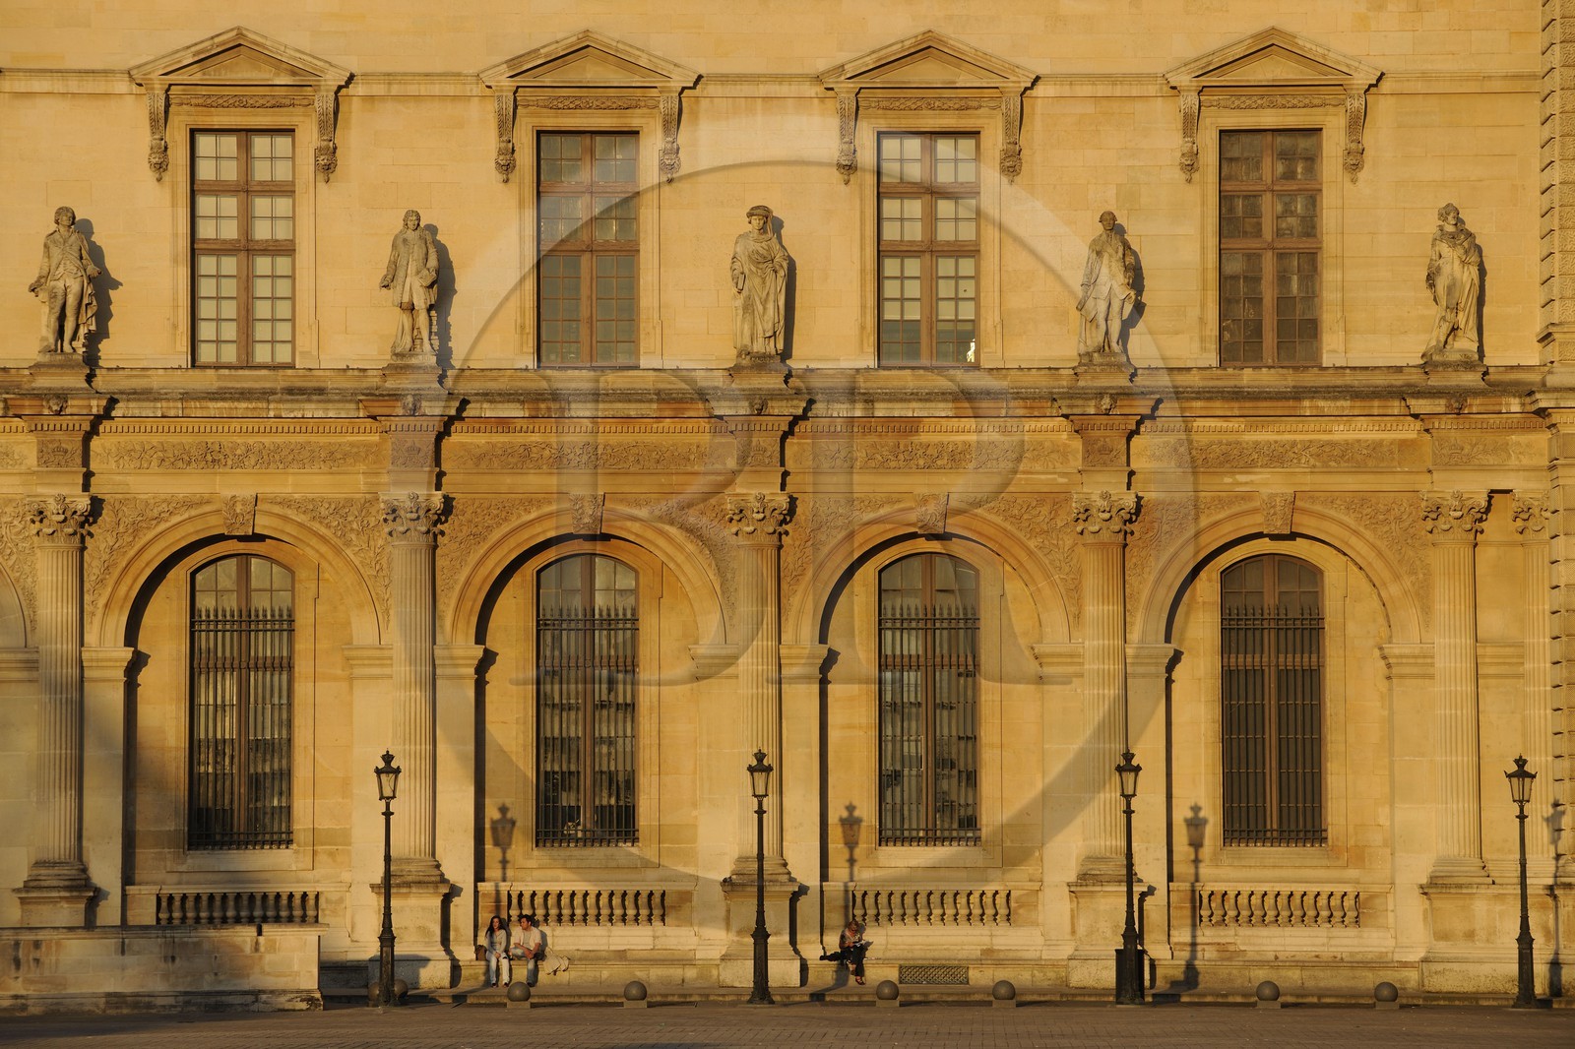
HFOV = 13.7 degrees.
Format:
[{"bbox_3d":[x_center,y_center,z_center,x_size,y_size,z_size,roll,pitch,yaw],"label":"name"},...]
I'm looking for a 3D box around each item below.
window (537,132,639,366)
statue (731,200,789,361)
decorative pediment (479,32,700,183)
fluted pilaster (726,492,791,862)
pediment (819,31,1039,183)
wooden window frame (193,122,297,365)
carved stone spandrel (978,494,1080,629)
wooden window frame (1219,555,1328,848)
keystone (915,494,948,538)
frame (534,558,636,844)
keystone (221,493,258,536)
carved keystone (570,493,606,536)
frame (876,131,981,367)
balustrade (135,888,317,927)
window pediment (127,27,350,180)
[{"bbox_3d":[-3.692,-5.102,121.504,1.892,4.328,0.200,0,-3,0],"label":"window"},{"bbox_3d":[-0.504,-4.422,120.661,1.075,2.929,0.800,0,-3,-1],"label":"statue"},{"bbox_3d":[-3.598,-7.583,119.153,3.955,2.762,0.550,0,-3,-3],"label":"decorative pediment"},{"bbox_3d":[-0.498,2.767,118.062,1.153,6.774,0.500,0,-3,-3],"label":"fluted pilaster"},{"bbox_3d":[2.588,-7.612,119.435,3.996,2.791,0.550,0,-3,-3],"label":"pediment"},{"bbox_3d":[-10.016,-5.093,120.745,1.934,4.410,0.200,0,-3,-1],"label":"wooden window frame"},{"bbox_3d":[4.256,0.649,115.459,1.774,2.379,0.200,0,-3,0],"label":"carved stone spandrel"},{"bbox_3d":[9.021,3.257,121.913,1.923,5.417,0.300,0,-3,-1],"label":"wooden window frame"},{"bbox_3d":[2.650,-0.158,120.257,0.586,0.812,0.400,0,-3,0],"label":"keystone"},{"bbox_3d":[-3.641,3.170,119.100,1.898,5.359,0.200,0,-3,-3],"label":"frame"},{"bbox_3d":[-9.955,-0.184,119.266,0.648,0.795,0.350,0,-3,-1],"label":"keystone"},{"bbox_3d":[-3.654,-0.180,120.258,0.654,0.812,0.400,0,-3,0],"label":"carved keystone"},{"bbox_3d":[2.621,-5.102,121.504,1.937,4.373,0.200,0,-3,0],"label":"frame"},{"bbox_3d":[-10.175,6.972,119.483,3.650,0.749,0.350,0,-3,-1],"label":"balustrade"},{"bbox_3d":[-10.009,-7.694,120.186,4.079,2.875,0.580,0,-3,-1],"label":"window pediment"}]

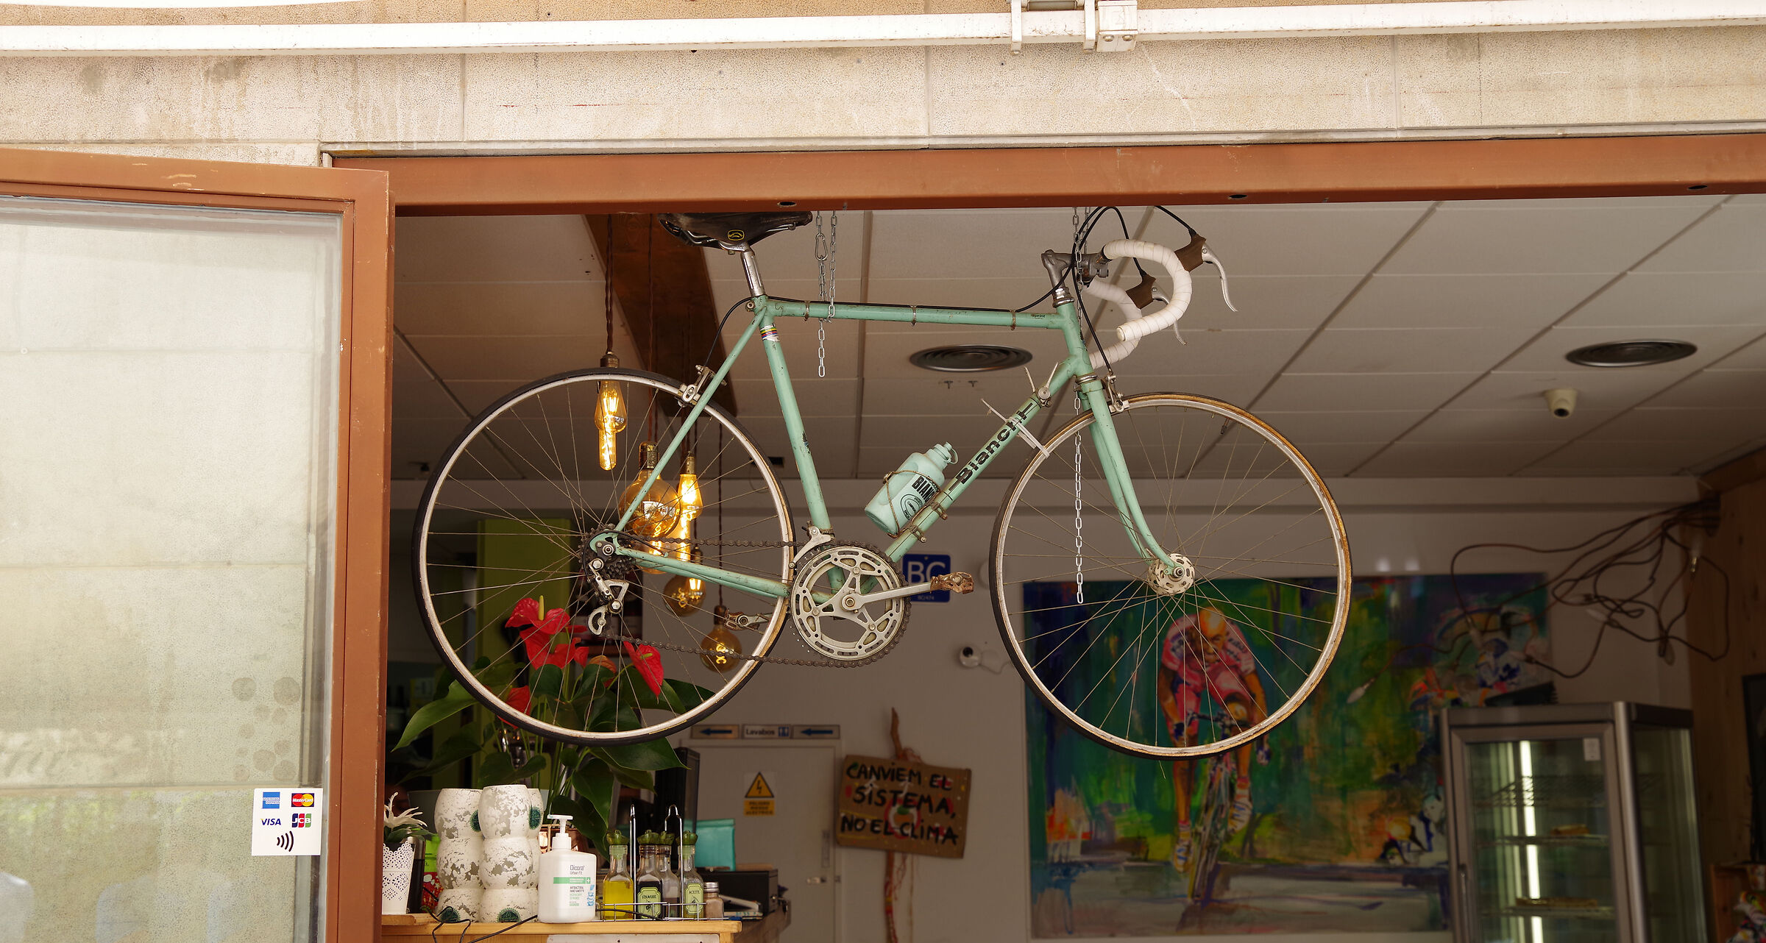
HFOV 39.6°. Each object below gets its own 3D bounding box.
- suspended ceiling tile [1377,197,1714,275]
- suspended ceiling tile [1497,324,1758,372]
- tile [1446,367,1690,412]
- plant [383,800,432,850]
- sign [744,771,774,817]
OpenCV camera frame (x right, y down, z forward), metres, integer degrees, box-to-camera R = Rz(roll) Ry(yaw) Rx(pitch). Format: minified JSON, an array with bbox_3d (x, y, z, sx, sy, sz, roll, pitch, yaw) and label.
[{"bbox_3d":[1.464,-0.523,5.507,0.595,0.020,0.595,-1,-9,-1],"label":"suspended ceiling tile"},{"bbox_3d":[2.046,-0.340,6.714,0.600,0.018,0.600,0,-9,-1],"label":"suspended ceiling tile"},{"bbox_3d":[2.025,-0.248,7.298,0.595,0.020,0.595,-1,-9,-1],"label":"tile"},{"bbox_3d":[-0.891,0.651,4.520,0.125,0.100,0.110,-1,-9,-1],"label":"plant"},{"bbox_3d":[-0.448,1.172,8.895,0.110,0.158,0.003,-1,-9,-1],"label":"sign"}]

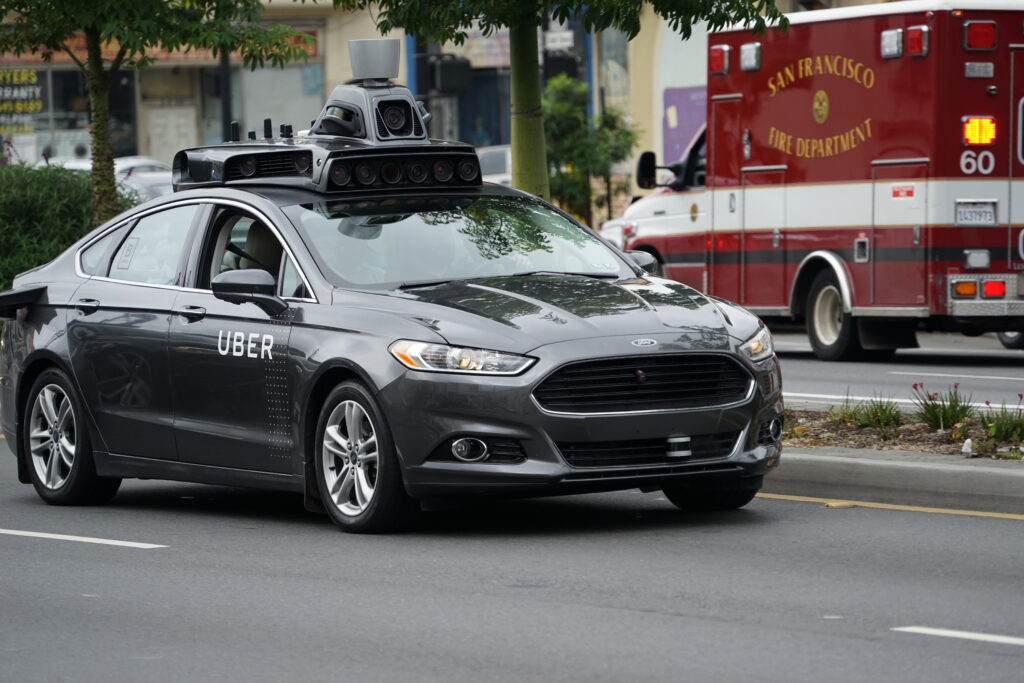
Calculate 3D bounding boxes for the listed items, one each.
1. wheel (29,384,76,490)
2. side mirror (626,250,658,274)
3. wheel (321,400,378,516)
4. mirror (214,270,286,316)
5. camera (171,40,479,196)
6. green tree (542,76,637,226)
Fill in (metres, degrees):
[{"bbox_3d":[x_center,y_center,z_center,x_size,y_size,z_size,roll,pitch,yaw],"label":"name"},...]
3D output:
[{"bbox_3d":[-2.041,0.437,26.329,0.180,0.487,0.487,-3,3,-30],"label":"wheel"},{"bbox_3d":[0.509,-0.304,25.403,0.235,0.205,0.260,-3,3,-30],"label":"side mirror"},{"bbox_3d":[-0.596,0.484,23.872,0.180,0.487,0.487,-3,3,-30],"label":"wheel"},{"bbox_3d":[-1.127,-0.210,24.442,0.235,0.205,0.260,-3,3,-30],"label":"mirror"},{"bbox_3d":[-0.787,-1.012,25.663,1.040,0.680,1.210,-3,3,-30],"label":"camera"},{"bbox_3d":[0.810,-1.790,61.000,1.120,2.100,1.100,-2,2,0],"label":"green tree"}]

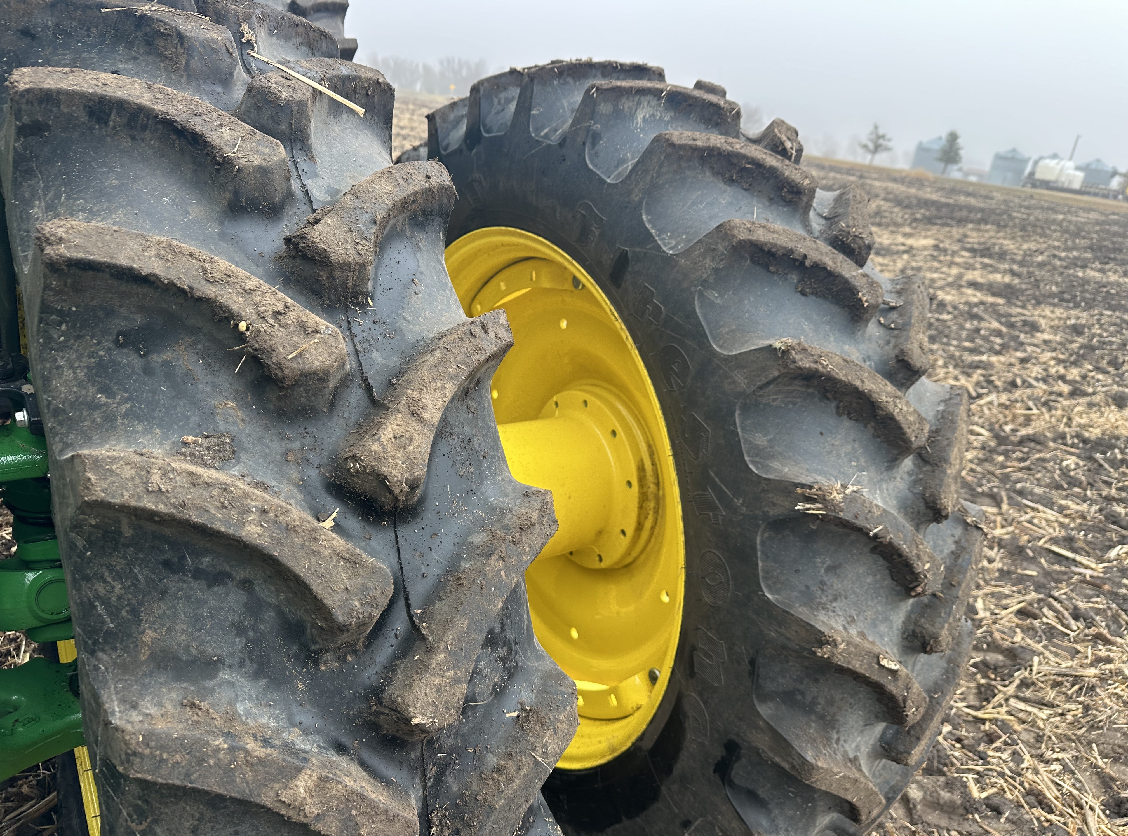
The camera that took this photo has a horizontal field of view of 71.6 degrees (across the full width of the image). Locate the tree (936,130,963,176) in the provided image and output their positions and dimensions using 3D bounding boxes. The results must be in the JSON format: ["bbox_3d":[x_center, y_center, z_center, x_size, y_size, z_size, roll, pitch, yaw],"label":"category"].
[{"bbox_3d":[60.496,-41.518,122.777,3.500,6.600,3.500,18,23,20],"label":"tree"}]

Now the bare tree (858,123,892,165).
[{"bbox_3d":[47.760,-41.858,119.870,4.300,6.100,4.300,16,23,16],"label":"bare tree"}]

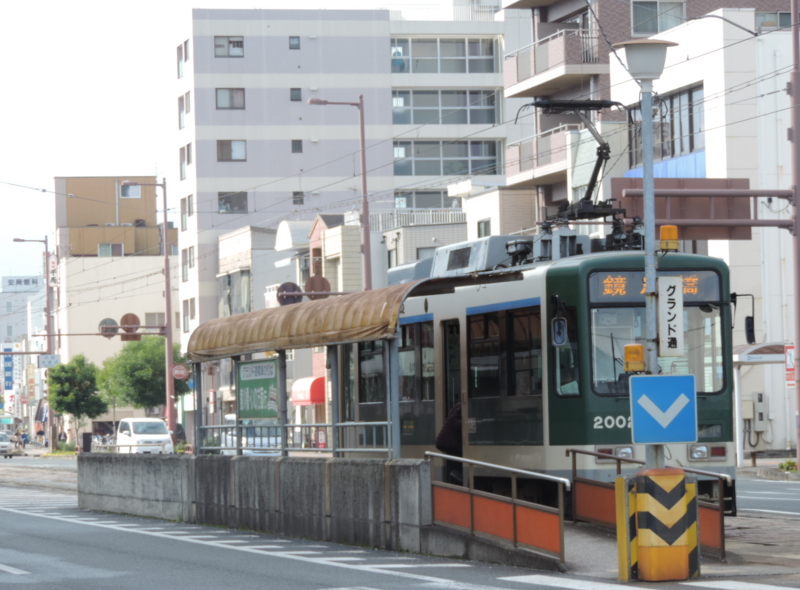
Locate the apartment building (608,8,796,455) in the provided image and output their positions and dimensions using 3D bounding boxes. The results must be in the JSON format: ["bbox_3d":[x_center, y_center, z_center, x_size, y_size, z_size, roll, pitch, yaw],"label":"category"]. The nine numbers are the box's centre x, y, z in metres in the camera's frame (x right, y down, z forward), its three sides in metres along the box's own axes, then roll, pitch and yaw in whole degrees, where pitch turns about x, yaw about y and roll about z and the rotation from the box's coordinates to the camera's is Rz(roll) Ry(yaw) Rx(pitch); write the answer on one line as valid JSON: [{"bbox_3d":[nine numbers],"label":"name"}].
[{"bbox_3d":[12.148,-1.577,102.115,8.500,13.000,11.200,-1,-2,-14],"label":"apartment building"}]

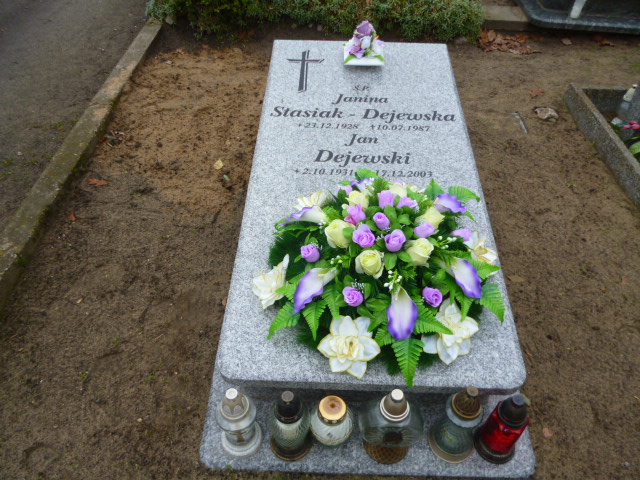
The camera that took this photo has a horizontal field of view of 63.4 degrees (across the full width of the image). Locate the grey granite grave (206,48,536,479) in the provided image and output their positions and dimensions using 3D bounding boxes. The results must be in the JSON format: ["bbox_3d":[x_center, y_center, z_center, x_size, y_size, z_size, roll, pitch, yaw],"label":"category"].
[{"bbox_3d":[0.160,-0.160,1.902,0.895,0.424,1.870,2,43,1],"label":"grey granite grave"}]

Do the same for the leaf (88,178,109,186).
[{"bbox_3d":[-0.983,-0.255,2.298,0.085,0.013,0.050,2,43,1],"label":"leaf"}]

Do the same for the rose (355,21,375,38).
[{"bbox_3d":[0.193,-0.912,2.245,0.082,0.068,0.068,4,43,3],"label":"rose"}]

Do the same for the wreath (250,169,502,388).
[{"bbox_3d":[0.168,0.019,1.441,0.710,0.250,0.690,2,49,1],"label":"wreath"}]

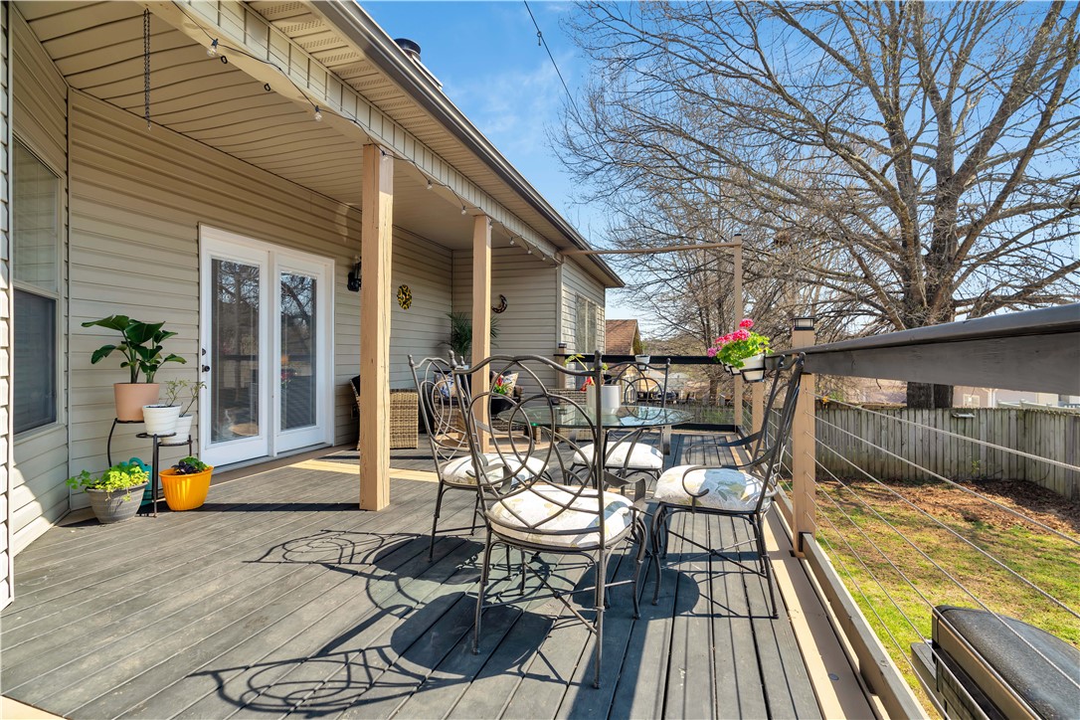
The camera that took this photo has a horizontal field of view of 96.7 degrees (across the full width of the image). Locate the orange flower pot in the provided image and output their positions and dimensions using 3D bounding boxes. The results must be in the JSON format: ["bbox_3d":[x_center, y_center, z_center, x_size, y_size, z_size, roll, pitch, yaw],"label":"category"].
[{"bbox_3d":[-2.435,0.896,3.312,0.305,0.250,0.305,0,0,0],"label":"orange flower pot"}]

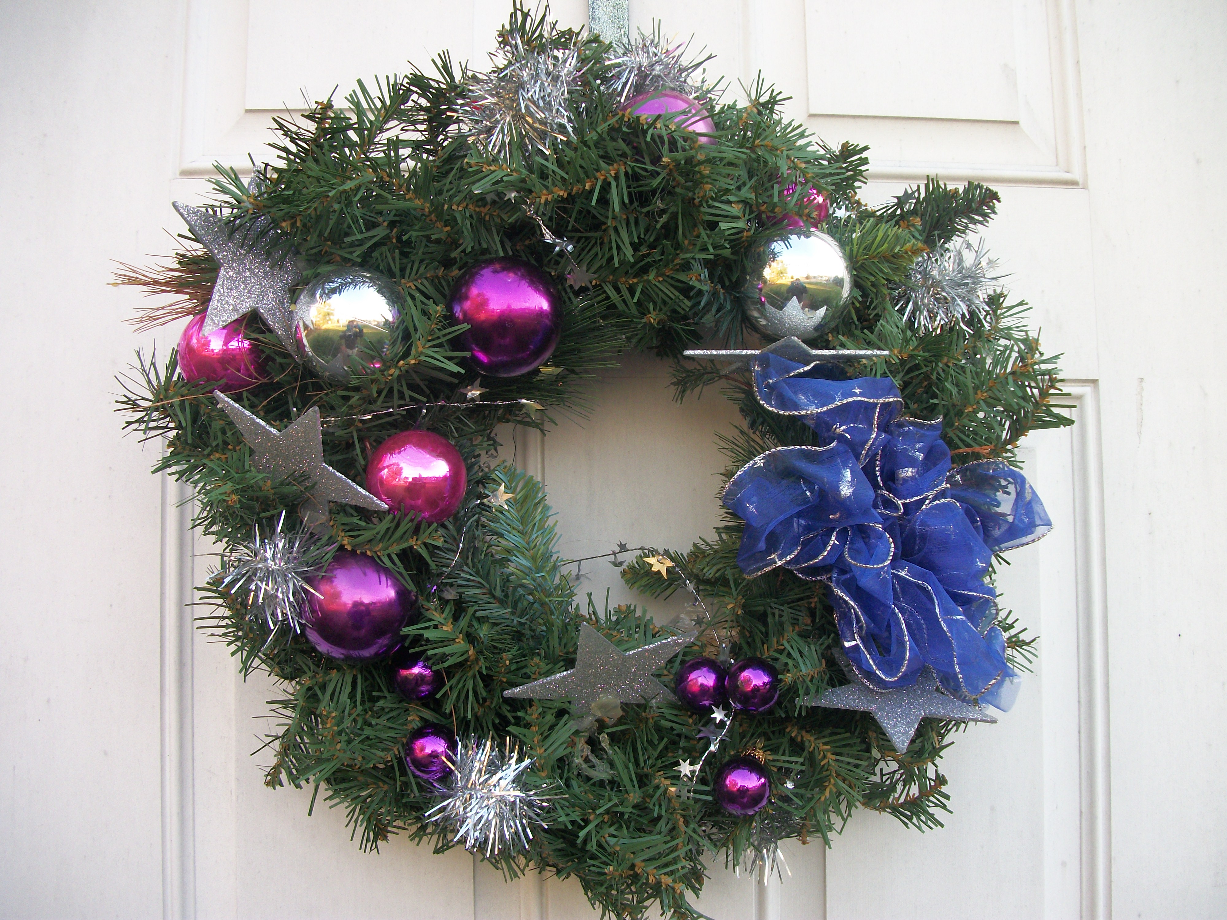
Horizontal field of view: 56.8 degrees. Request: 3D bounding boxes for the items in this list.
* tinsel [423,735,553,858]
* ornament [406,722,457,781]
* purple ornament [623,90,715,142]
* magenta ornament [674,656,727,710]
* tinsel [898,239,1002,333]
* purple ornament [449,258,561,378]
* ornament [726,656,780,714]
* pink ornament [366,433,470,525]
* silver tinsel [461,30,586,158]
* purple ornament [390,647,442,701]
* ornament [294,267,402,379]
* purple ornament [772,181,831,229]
[{"bbox_3d":[-0.071,0.195,0.655,0.075,0.070,0.066,0,-4,-3],"label":"tinsel"},{"bbox_3d":[-0.105,0.170,0.658,0.032,0.033,0.032,0,-4,-3],"label":"ornament"},{"bbox_3d":[0.033,-0.197,0.695,0.062,0.062,0.062,0,-4,-3],"label":"purple ornament"},{"bbox_3d":[0.051,0.131,0.660,0.032,0.033,0.032,0,-4,-3],"label":"magenta ornament"},{"bbox_3d":[0.207,-0.107,0.700,0.064,0.058,0.057,0,-4,-3],"label":"tinsel"},{"bbox_3d":[-0.063,-0.083,0.662,0.066,0.068,0.066,0,-4,-4],"label":"purple ornament"},{"bbox_3d":[0.085,0.137,0.690,0.033,0.034,0.033,0,-4,-4],"label":"ornament"},{"bbox_3d":[-0.119,0.011,0.685,0.061,0.060,0.061,0,-4,-3],"label":"pink ornament"},{"bbox_3d":[-0.056,-0.221,0.685,0.075,0.075,0.066,0,-4,-3],"label":"silver tinsel"},{"bbox_3d":[-0.117,0.126,0.670,0.032,0.033,0.032,0,-4,-3],"label":"purple ornament"},{"bbox_3d":[-0.156,-0.080,0.665,0.063,0.064,0.063,0,-4,-3],"label":"ornament"},{"bbox_3d":[0.114,-0.160,0.715,0.045,0.046,0.045,0,-4,-4],"label":"purple ornament"}]

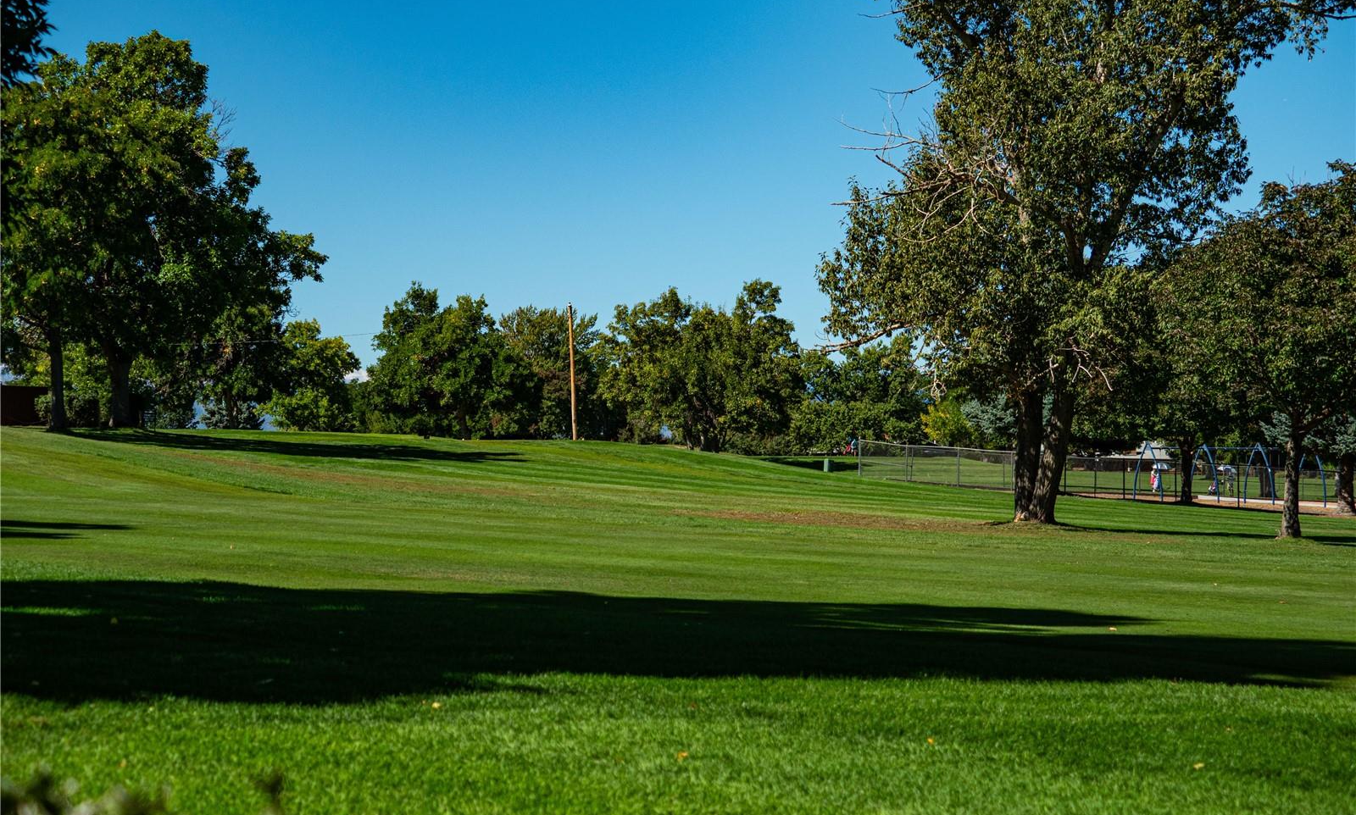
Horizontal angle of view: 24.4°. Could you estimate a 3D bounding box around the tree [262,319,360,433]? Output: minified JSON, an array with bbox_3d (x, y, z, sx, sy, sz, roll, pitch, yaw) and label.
[{"bbox_3d":[-22.800,-1.800,195.000,6.400,7.500,6.200,0,-1,0],"label":"tree"}]

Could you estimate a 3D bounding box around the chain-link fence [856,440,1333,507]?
[{"bbox_3d":[17.425,2.940,138.050,0.100,1.850,31.800,0,1,-33],"label":"chain-link fence"}]

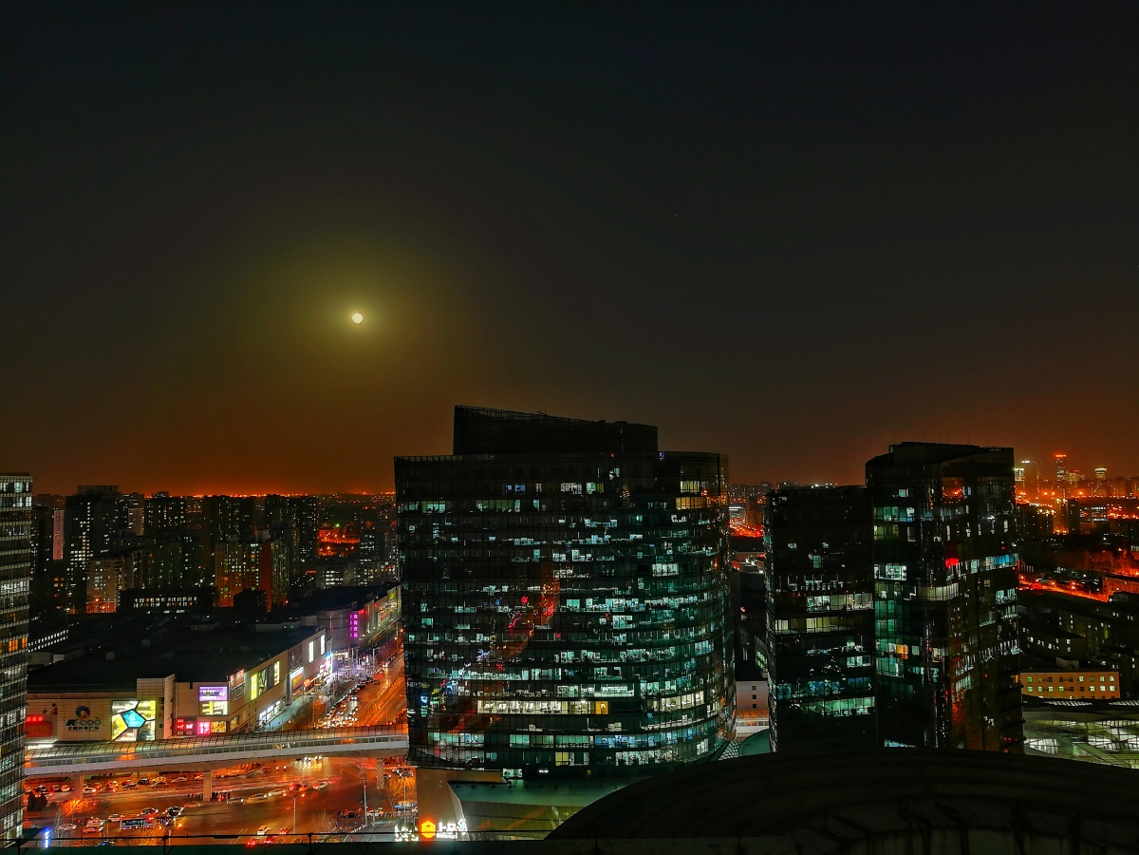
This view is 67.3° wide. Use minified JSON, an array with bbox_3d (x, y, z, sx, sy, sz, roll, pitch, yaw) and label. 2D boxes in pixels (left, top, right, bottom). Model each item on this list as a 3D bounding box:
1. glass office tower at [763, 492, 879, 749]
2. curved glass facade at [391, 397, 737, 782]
[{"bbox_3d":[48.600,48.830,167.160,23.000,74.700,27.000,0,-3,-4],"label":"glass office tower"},{"bbox_3d":[2.000,41.060,223.430,85.000,93.000,42.000,0,-3,-3],"label":"curved glass facade"}]

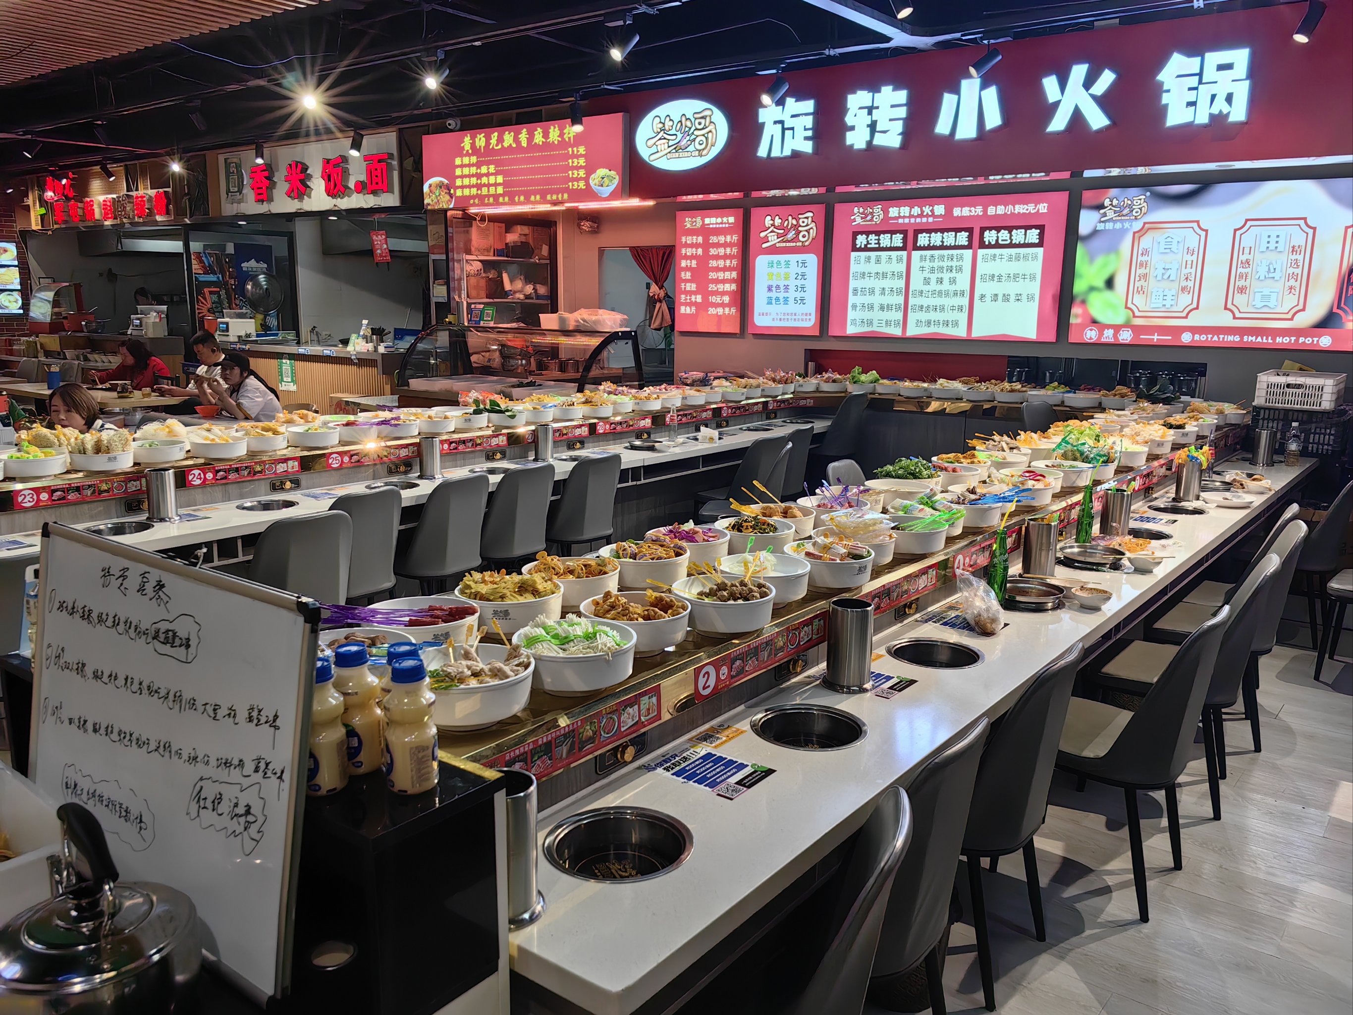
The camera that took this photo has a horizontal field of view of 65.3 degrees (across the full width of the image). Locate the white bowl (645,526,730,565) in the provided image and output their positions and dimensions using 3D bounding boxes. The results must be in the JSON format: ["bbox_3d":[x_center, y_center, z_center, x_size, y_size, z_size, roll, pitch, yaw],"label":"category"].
[{"bbox_3d":[0.028,0.116,2.815,0.226,0.086,0.226,1,11,0],"label":"white bowl"}]

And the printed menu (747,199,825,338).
[{"bbox_3d":[0.930,-1.983,8.871,0.721,1.049,0.050,10,14,37],"label":"printed menu"}]

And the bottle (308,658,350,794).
[{"bbox_3d":[-0.471,0.287,1.399,0.069,0.171,0.069,9,14,37],"label":"bottle"}]

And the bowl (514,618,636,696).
[{"bbox_3d":[-0.188,0.285,1.964,0.226,0.086,0.226,1,11,0],"label":"bowl"}]

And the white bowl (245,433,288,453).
[{"bbox_3d":[-1.825,-0.282,4.660,0.226,0.086,0.226,1,11,0],"label":"white bowl"}]

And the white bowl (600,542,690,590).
[{"bbox_3d":[-0.082,0.147,2.708,0.236,0.076,0.236,1,11,0],"label":"white bowl"}]

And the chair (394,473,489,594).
[{"bbox_3d":[-1.218,0.263,4.979,0.550,0.825,0.470,9,14,37],"label":"chair"}]

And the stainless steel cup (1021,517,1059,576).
[{"bbox_3d":[1.168,0.127,3.392,0.101,0.176,0.101,1,11,0],"label":"stainless steel cup"}]

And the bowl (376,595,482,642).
[{"bbox_3d":[-0.502,0.238,2.088,0.227,0.070,0.227,1,11,0],"label":"bowl"}]

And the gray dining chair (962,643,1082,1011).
[{"bbox_3d":[0.707,0.731,2.653,0.480,0.830,0.450,10,14,37],"label":"gray dining chair"}]

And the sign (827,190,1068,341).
[{"bbox_3d":[2.046,-1.847,8.202,1.904,1.063,0.060,10,14,37],"label":"sign"}]

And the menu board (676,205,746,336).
[{"bbox_3d":[0.317,-2.200,9.883,0.752,1.115,0.060,9,14,37],"label":"menu board"}]

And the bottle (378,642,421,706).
[{"bbox_3d":[-0.369,0.274,1.442,0.069,0.173,0.069,-2,11,-15],"label":"bottle"}]

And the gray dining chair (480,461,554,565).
[{"bbox_3d":[-0.887,0.193,5.141,0.510,0.830,0.450,10,14,37],"label":"gray dining chair"}]

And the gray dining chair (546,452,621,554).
[{"bbox_3d":[-0.615,0.130,5.573,0.530,0.820,0.460,9,14,37],"label":"gray dining chair"}]

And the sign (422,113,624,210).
[{"bbox_3d":[-1.494,-3.229,9.980,2.670,0.707,0.090,9,14,37],"label":"sign"}]

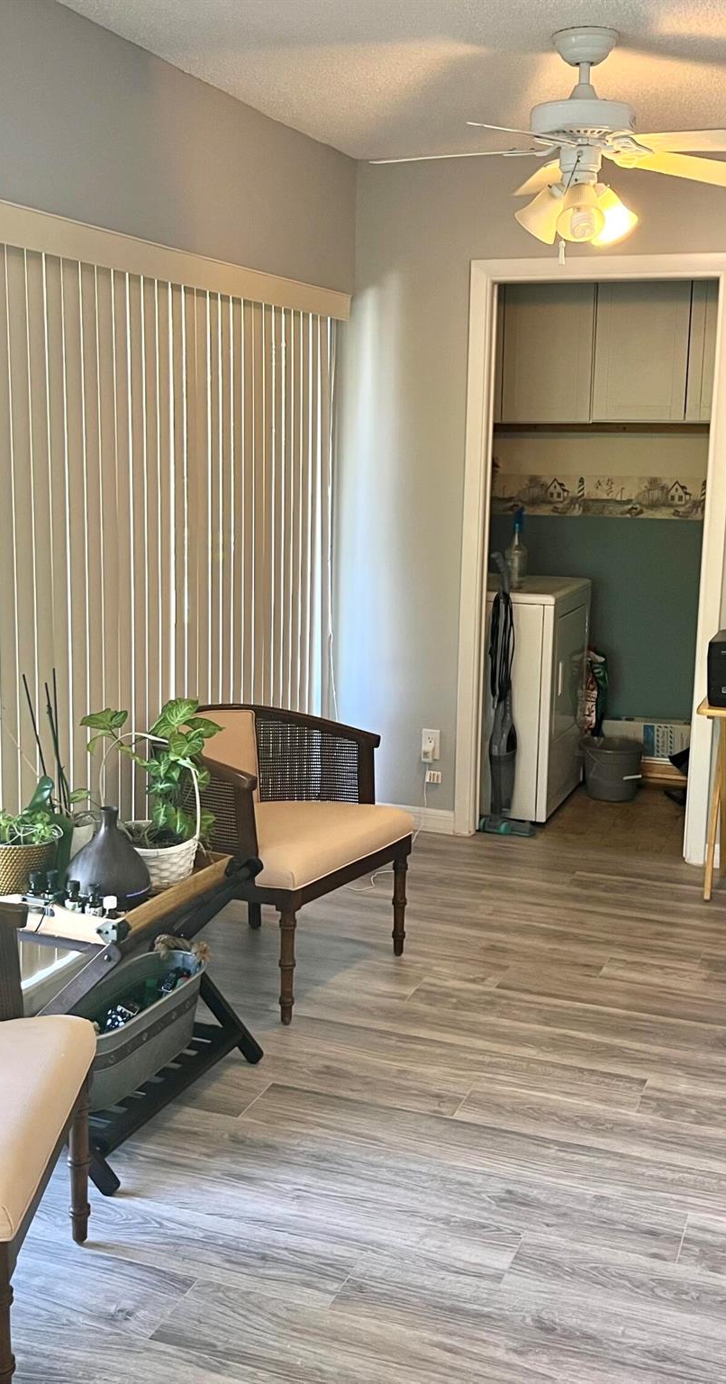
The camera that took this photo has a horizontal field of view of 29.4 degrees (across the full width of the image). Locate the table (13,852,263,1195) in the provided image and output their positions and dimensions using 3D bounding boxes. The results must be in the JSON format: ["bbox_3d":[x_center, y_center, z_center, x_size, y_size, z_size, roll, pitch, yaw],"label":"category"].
[{"bbox_3d":[-0.545,0.641,3.041,0.440,0.565,0.690,5,11,21],"label":"table"}]

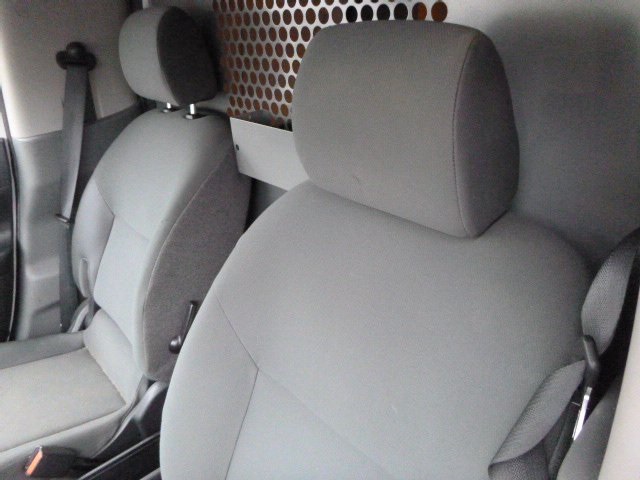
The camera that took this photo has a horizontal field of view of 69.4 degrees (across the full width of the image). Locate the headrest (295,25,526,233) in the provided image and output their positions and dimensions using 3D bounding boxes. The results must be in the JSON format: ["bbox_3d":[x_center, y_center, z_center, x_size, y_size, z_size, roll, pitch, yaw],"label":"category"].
[{"bbox_3d":[0.074,-0.126,0.503,0.127,0.189,0.246,-20,31,-38],"label":"headrest"}]

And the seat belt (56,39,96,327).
[{"bbox_3d":[-0.674,-0.108,1.250,0.095,0.788,0.060,-5,23,-44],"label":"seat belt"}]

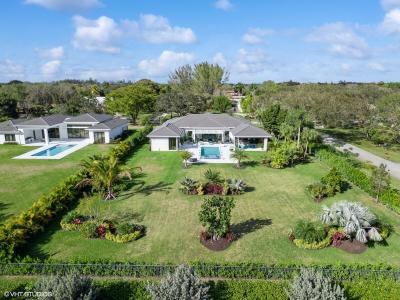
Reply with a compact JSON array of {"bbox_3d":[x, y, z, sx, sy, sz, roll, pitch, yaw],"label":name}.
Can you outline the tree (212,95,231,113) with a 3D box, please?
[{"bbox_3d":[11.502,-24.187,148.453,9.630,9.800,9.150,0,13,0],"label":"tree"}]

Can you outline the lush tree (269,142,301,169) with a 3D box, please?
[{"bbox_3d":[16.841,0.753,55.198,5.980,4.790,5.380,0,13,0],"label":"lush tree"}]

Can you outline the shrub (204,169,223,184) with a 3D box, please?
[{"bbox_3d":[2.099,4.428,43.224,2.800,3.230,2.800,0,13,0],"label":"shrub"}]

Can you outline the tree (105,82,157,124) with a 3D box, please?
[{"bbox_3d":[-26.534,-16.995,105.958,19.850,15.630,18.860,0,13,0],"label":"tree"}]

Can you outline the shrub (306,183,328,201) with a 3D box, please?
[{"bbox_3d":[16.317,5.660,38.717,2.930,1.930,2.780,0,13,0],"label":"shrub"}]

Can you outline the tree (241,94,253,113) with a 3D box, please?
[{"bbox_3d":[24.799,-24.010,146.438,5.800,10.400,5.510,0,13,0],"label":"tree"}]

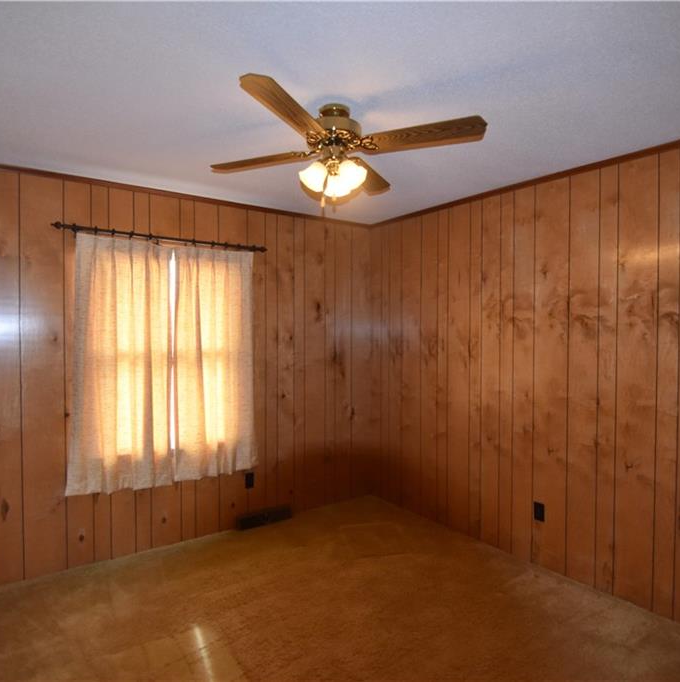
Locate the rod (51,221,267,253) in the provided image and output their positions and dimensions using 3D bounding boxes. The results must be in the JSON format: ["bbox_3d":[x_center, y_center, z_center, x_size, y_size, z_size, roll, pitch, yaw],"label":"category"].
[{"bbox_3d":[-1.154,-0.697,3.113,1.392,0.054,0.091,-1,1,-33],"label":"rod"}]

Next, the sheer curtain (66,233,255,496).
[{"bbox_3d":[-1.171,0.141,3.155,1.202,1.616,0.121,-1,1,-33],"label":"sheer curtain"}]

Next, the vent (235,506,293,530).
[{"bbox_3d":[-0.575,1.373,3.566,0.429,0.104,0.069,-1,1,-33],"label":"vent"}]

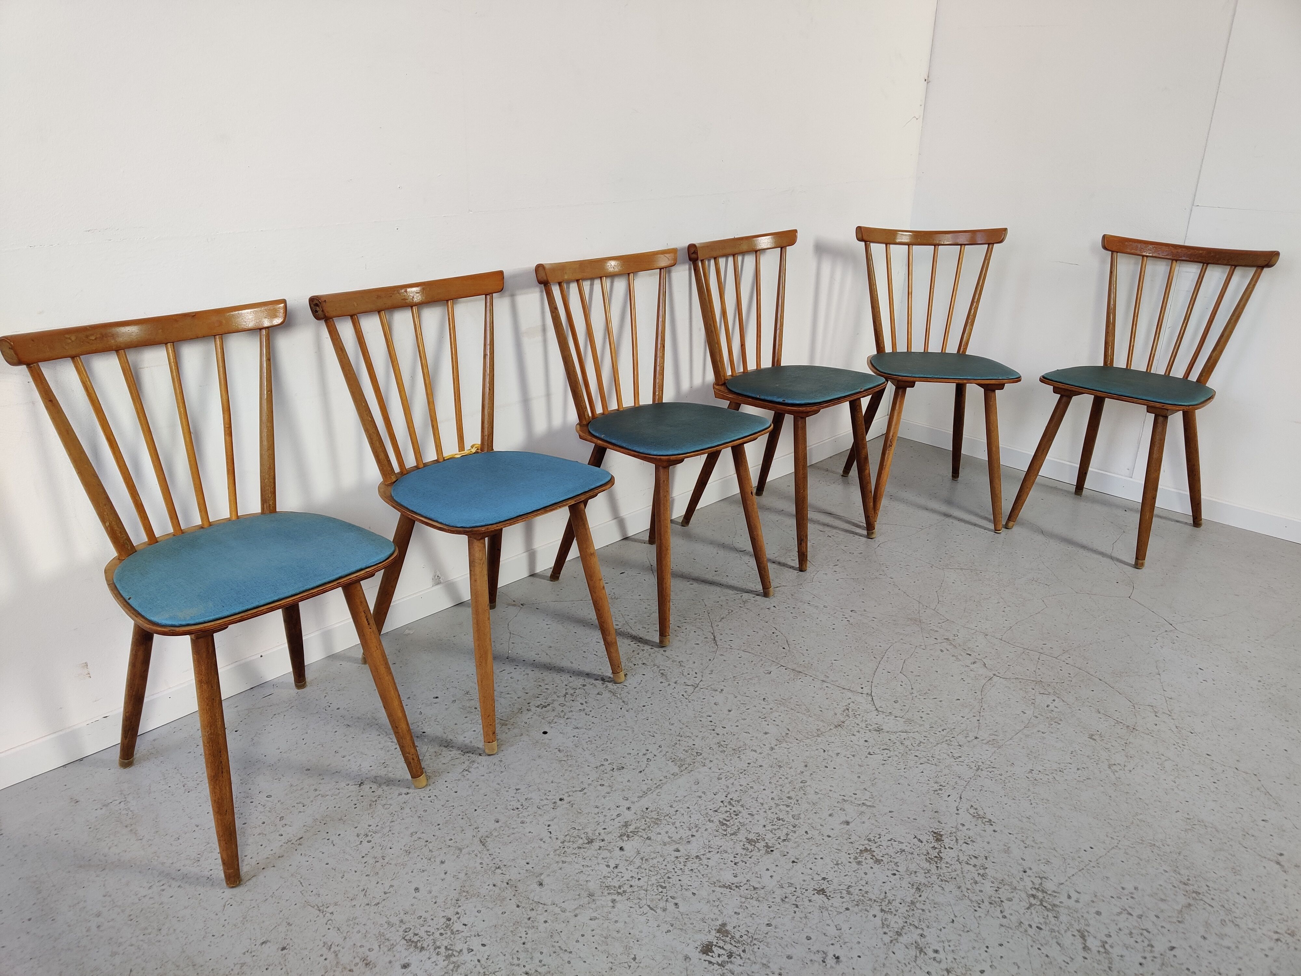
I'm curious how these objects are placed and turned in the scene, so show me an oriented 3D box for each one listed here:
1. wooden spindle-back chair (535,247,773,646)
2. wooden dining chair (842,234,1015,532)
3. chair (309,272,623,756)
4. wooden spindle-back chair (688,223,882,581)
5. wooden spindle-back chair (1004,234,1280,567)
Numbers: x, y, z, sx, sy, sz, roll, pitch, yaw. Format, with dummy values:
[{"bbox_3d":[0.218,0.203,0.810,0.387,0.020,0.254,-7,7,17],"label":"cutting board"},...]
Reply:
[{"bbox_3d":[0.009,-0.126,2.386,0.453,0.794,0.490,-18,29,-41],"label":"wooden spindle-back chair"},{"bbox_3d":[0.820,-0.336,2.966,0.453,0.794,0.490,1,21,-2],"label":"wooden dining chair"},{"bbox_3d":[-0.348,0.011,2.015,0.490,0.794,0.453,20,28,39],"label":"chair"},{"bbox_3d":[0.355,-0.258,2.741,0.490,0.794,0.453,21,29,41],"label":"wooden spindle-back chair"},{"bbox_3d":[1.344,-0.262,2.804,0.453,0.794,0.490,21,29,41],"label":"wooden spindle-back chair"}]

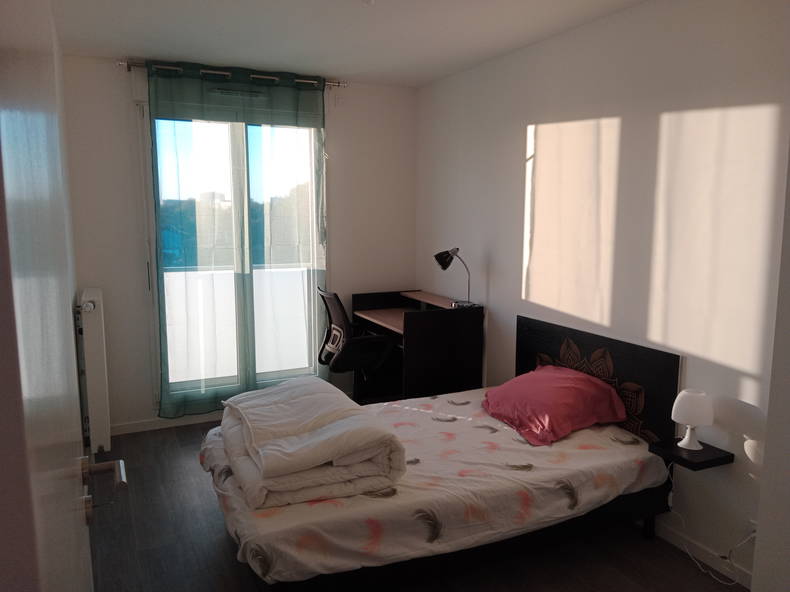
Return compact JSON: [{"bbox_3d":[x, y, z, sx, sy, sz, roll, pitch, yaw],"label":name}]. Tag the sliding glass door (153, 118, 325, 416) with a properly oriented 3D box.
[{"bbox_3d":[-1.082,-0.234,4.359,1.232,2.077,0.078,-4,9,-26],"label":"sliding glass door"}]

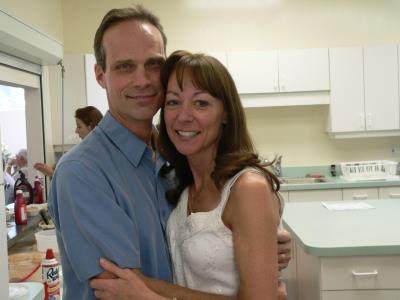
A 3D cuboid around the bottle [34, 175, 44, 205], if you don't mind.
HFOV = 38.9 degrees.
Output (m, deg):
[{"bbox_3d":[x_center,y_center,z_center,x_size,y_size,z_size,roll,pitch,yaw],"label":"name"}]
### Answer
[{"bbox_3d":[-1.248,0.316,4.400,0.073,0.213,0.066,-3,3,-24],"label":"bottle"}]

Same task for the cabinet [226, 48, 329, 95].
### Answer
[{"bbox_3d":[0.715,-0.719,5.295,0.920,0.385,0.330,-2,3,0],"label":"cabinet"}]

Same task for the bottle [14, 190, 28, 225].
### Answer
[{"bbox_3d":[-1.103,0.355,3.500,0.073,0.210,0.066,-4,3,-26],"label":"bottle"}]

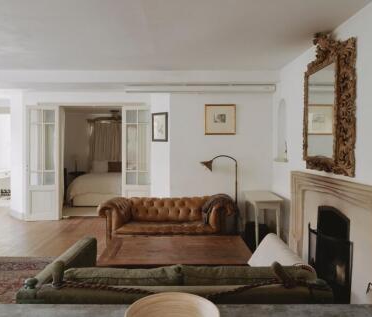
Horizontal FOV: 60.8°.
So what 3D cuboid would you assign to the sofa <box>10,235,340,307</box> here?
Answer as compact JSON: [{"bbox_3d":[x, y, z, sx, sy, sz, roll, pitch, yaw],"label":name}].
[{"bbox_3d":[-0.065,0.989,2.169,1.680,0.820,0.980,0,1,-2],"label":"sofa"}]

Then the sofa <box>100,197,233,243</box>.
[{"bbox_3d":[-0.300,1.009,5.080,2.020,0.670,0.880,0,1,-2],"label":"sofa"}]

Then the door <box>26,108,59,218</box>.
[{"bbox_3d":[-3.040,0.103,6.733,0.660,2.420,0.050,0,1,0],"label":"door"}]

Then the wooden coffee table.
[{"bbox_3d":[-0.085,1.153,3.302,1.480,0.450,1.000,0,1,0],"label":"wooden coffee table"}]

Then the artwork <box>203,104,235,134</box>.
[{"bbox_3d":[0.667,-0.737,6.037,0.600,0.590,0.030,0,1,-1],"label":"artwork"}]

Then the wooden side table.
[{"bbox_3d":[1.225,0.969,5.059,0.430,0.750,0.970,0,1,3],"label":"wooden side table"}]

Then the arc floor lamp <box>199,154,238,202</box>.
[{"bbox_3d":[0.580,0.647,5.213,0.700,1.390,0.250,0,1,0],"label":"arc floor lamp"}]

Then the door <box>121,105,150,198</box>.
[{"bbox_3d":[-1.050,0.103,6.733,0.620,2.420,0.050,0,1,0],"label":"door"}]

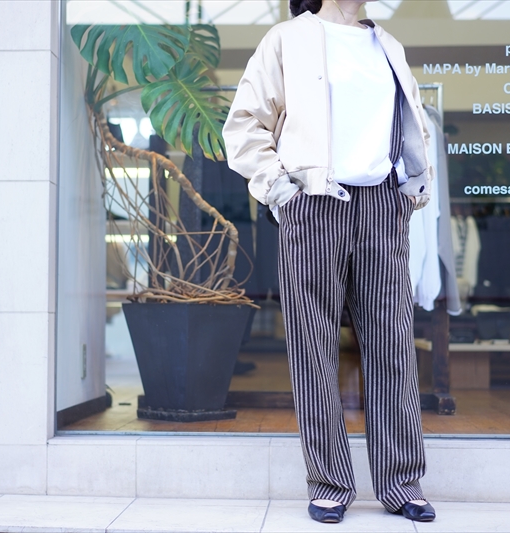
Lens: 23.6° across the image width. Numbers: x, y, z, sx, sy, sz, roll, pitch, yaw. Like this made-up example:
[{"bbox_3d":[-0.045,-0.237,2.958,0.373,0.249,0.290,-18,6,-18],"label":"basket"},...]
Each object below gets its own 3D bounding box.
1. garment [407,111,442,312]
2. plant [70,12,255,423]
[{"bbox_3d":[0.619,-0.224,4.655,0.150,0.790,0.460,0,-2,1],"label":"garment"},{"bbox_3d":[-0.291,-0.183,4.223,0.600,1.410,0.680,0,-2,3],"label":"plant"}]

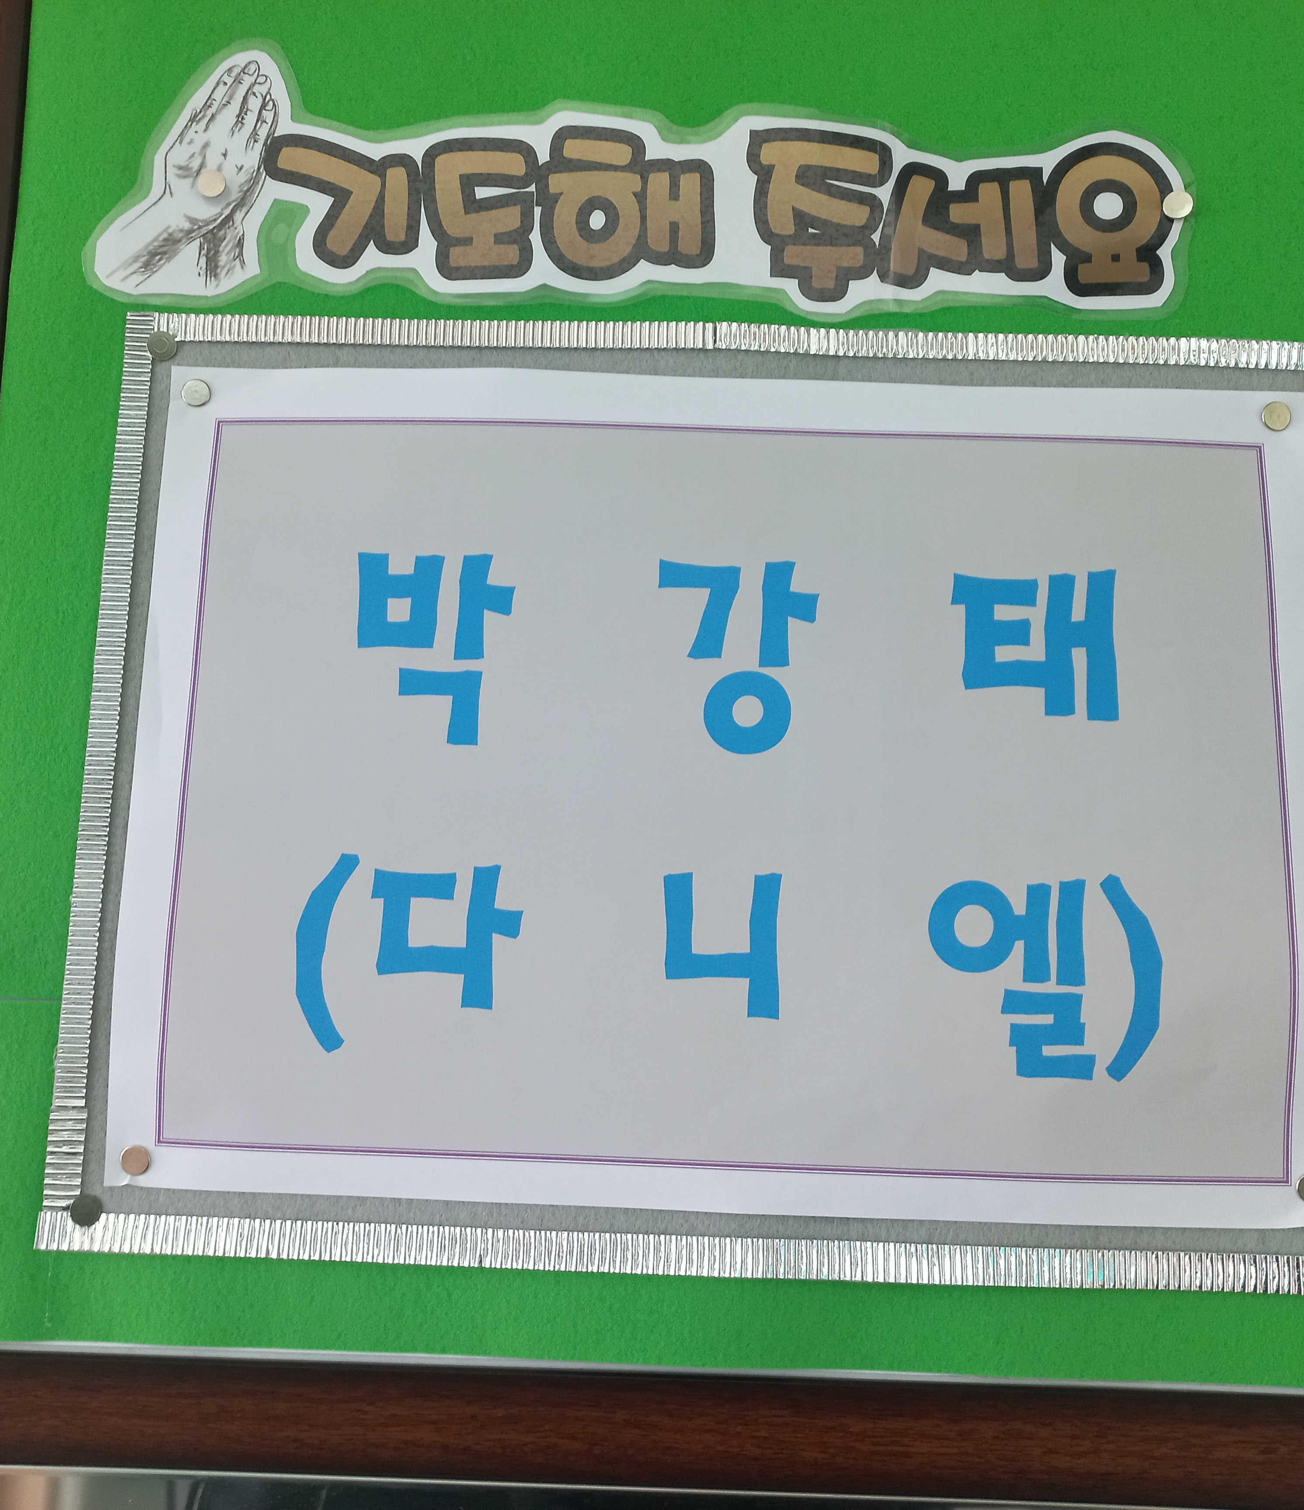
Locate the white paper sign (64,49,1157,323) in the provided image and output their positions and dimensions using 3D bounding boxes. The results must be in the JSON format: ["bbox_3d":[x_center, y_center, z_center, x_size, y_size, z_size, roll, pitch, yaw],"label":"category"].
[{"bbox_3d":[-0.005,-0.220,0.549,0.415,0.107,0.007,2,-9,1],"label":"white paper sign"}]

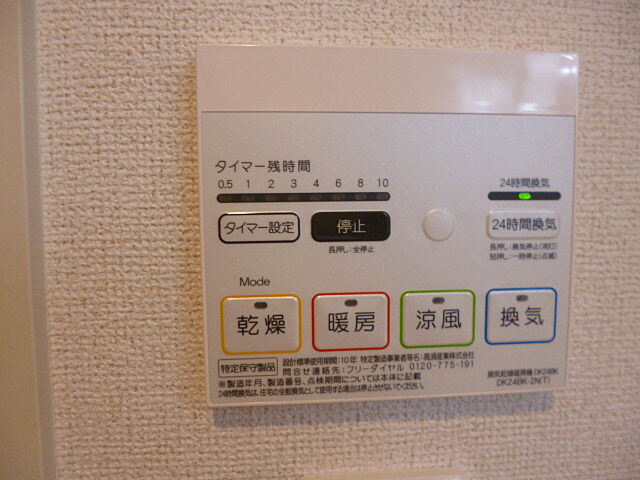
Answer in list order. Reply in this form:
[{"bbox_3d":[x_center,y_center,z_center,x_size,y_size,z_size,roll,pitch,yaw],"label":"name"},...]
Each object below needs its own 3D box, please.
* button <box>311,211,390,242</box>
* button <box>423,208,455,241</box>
[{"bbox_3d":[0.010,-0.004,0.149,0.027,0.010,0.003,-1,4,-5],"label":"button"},{"bbox_3d":[0.041,-0.005,0.152,0.011,0.011,0.003,-1,4,-5],"label":"button"}]

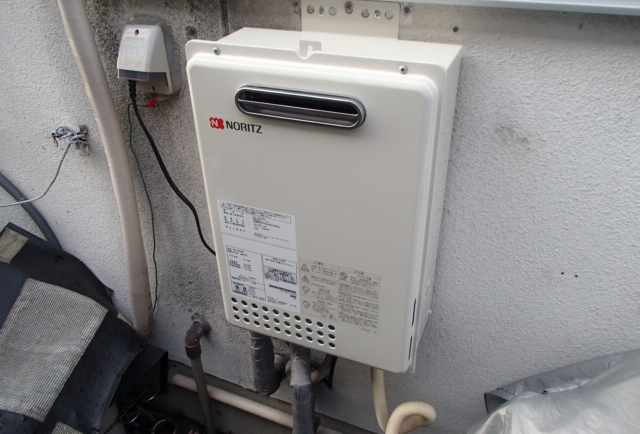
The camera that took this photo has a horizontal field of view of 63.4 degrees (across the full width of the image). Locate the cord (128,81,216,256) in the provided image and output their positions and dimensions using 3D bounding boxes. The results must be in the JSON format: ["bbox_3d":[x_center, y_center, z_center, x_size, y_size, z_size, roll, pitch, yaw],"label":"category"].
[{"bbox_3d":[-0.267,-0.080,0.990,0.110,0.360,0.050,12,35,20],"label":"cord"}]

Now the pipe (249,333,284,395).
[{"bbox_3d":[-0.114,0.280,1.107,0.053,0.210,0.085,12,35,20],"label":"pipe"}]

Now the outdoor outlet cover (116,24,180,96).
[{"bbox_3d":[-0.300,-0.266,0.883,0.083,0.124,0.060,12,35,20],"label":"outdoor outlet cover"}]

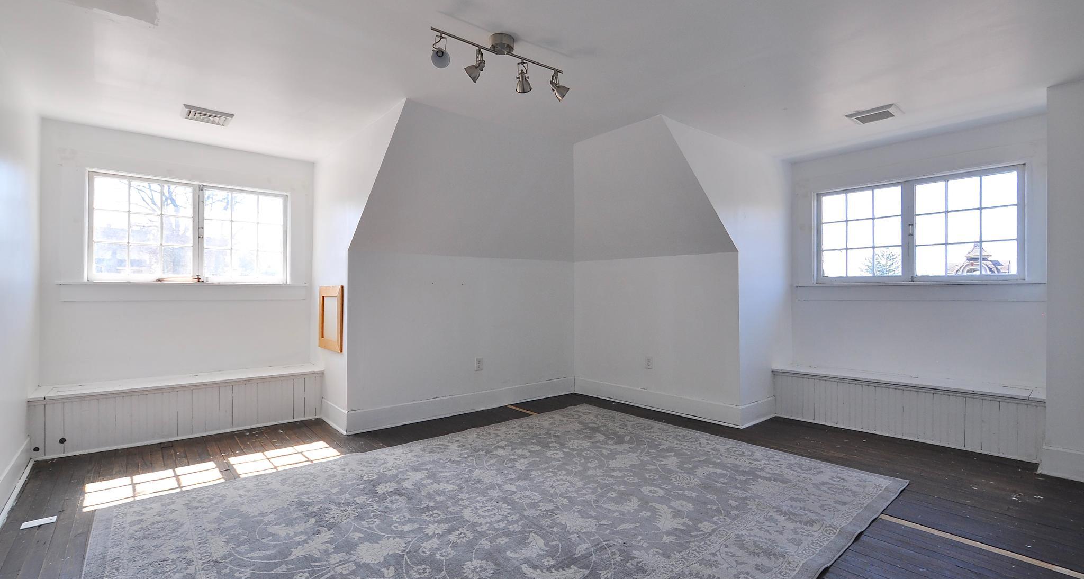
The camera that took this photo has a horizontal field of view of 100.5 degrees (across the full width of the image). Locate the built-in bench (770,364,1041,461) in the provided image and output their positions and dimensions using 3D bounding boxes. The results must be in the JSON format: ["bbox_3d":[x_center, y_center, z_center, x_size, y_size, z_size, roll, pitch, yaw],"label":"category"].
[{"bbox_3d":[2.760,0.898,3.555,1.630,0.410,0.530,-1,-1,44],"label":"built-in bench"}]

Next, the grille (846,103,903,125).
[{"bbox_3d":[2.372,-1.233,3.217,0.285,0.025,0.240,-1,-1,44],"label":"grille"}]

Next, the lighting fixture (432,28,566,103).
[{"bbox_3d":[-0.190,-1.140,2.263,0.750,0.230,0.150,0,-1,-34],"label":"lighting fixture"}]

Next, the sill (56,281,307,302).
[{"bbox_3d":[-2.907,0.029,3.820,1.670,0.140,0.060,1,-1,-37],"label":"sill"}]

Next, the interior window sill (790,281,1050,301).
[{"bbox_3d":[2.993,0.025,3.716,1.610,0.140,0.060,-1,-1,44],"label":"interior window sill"}]

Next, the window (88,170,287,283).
[{"bbox_3d":[-2.934,-0.478,3.849,1.340,0.850,0.080,1,-1,-37],"label":"window"}]

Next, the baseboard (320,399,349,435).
[{"bbox_3d":[-1.677,1.015,3.646,0.030,0.180,0.630,1,-1,-42],"label":"baseboard"}]

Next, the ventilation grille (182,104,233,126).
[{"bbox_3d":[-2.393,-1.233,3.227,0.290,0.025,0.250,1,-1,-37],"label":"ventilation grille"}]

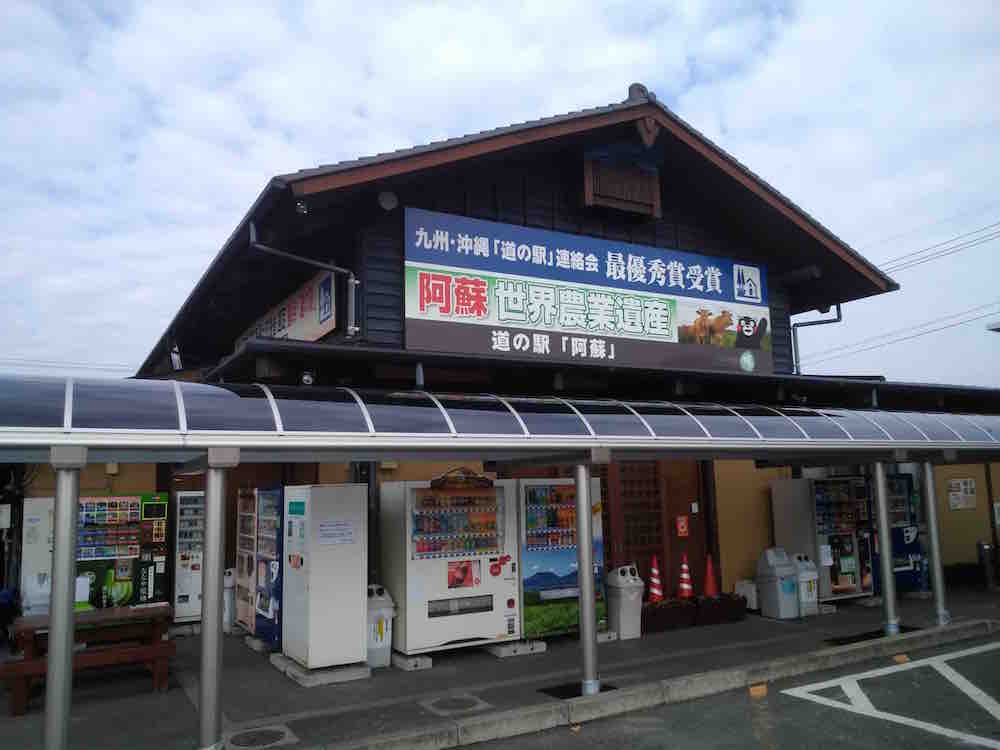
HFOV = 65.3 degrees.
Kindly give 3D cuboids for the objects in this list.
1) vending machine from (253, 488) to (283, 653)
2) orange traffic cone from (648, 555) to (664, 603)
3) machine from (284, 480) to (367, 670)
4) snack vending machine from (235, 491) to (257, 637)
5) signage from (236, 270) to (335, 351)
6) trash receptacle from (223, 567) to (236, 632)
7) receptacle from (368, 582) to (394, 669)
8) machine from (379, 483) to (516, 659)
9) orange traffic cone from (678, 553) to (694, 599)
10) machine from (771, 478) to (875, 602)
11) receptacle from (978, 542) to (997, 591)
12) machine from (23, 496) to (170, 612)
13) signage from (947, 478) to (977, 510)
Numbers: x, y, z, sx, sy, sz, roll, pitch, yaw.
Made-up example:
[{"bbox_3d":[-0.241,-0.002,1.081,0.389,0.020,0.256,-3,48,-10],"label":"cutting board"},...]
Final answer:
[{"bbox_3d":[-2.482,2.317,9.598,0.720,1.829,1.194,3,-9,-31],"label":"vending machine"},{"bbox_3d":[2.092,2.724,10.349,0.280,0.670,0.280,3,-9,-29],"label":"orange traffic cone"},{"bbox_3d":[-1.913,2.139,8.535,0.620,1.828,0.920,3,-9,-29],"label":"machine"},{"bbox_3d":[-3.105,2.487,10.704,0.740,1.827,1.064,3,-9,-31],"label":"snack vending machine"},{"bbox_3d":[-3.757,-0.639,12.995,0.100,0.920,6.450,3,-9,-29],"label":"signage"},{"bbox_3d":[-3.840,3.151,10.900,0.360,0.890,0.290,3,-9,-31],"label":"trash receptacle"},{"bbox_3d":[-1.386,2.712,8.472,0.350,0.853,0.380,3,-9,-29],"label":"receptacle"},{"bbox_3d":[-0.578,2.154,9.084,1.405,1.830,0.754,3,-9,-29],"label":"machine"},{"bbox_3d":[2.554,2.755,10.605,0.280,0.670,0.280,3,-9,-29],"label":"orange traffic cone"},{"bbox_3d":[5.153,2.590,12.517,1.270,1.827,0.780,3,-9,-31],"label":"machine"},{"bbox_3d":[8.420,3.297,13.500,0.290,0.820,0.290,3,-9,-31],"label":"receptacle"},{"bbox_3d":[-5.367,2.527,10.350,1.620,1.820,0.750,3,-9,-29],"label":"machine"},{"bbox_3d":[8.585,2.231,14.500,0.880,0.580,0.030,3,-9,-31],"label":"signage"}]

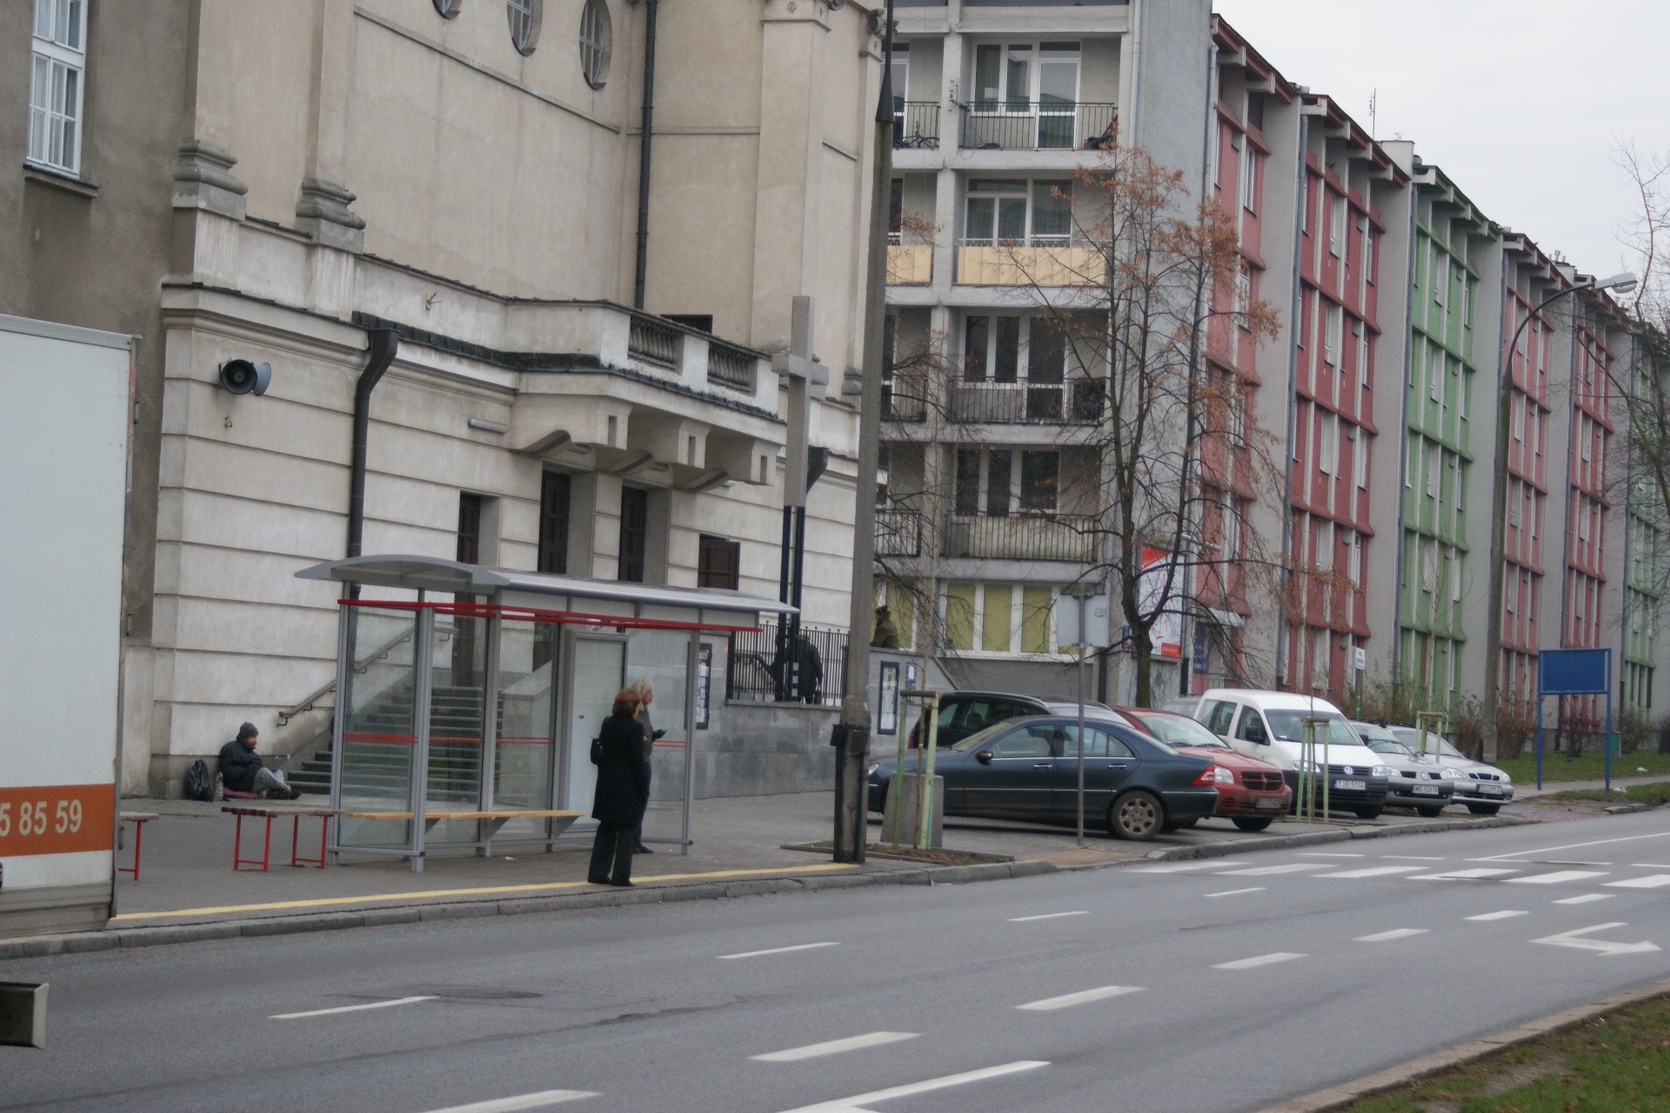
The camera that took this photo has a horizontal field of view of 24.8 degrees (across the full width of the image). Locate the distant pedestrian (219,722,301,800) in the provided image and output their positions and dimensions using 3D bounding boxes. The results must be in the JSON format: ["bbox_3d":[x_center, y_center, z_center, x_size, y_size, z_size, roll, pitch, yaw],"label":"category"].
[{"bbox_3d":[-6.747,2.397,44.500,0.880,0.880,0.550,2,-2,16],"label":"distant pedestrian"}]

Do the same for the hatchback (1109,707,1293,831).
[{"bbox_3d":[4.041,2.767,49.936,1.750,1.530,4.410,5,-3,-42],"label":"hatchback"}]

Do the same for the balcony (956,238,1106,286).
[{"bbox_3d":[4.133,-5.945,77.729,3.100,1.000,1.100,2,-2,16],"label":"balcony"}]

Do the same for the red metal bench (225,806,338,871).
[{"bbox_3d":[-4.663,2.379,32.100,0.420,0.510,1.320,2,-3,20],"label":"red metal bench"}]

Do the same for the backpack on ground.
[{"bbox_3d":[-7.282,2.567,43.500,0.240,0.460,0.320,0,-3,41],"label":"backpack on ground"}]

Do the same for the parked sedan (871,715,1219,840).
[{"bbox_3d":[2.615,2.642,45.935,4.526,1.426,1.730,2,-2,15],"label":"parked sedan"}]

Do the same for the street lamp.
[{"bbox_3d":[12.504,-0.298,65.765,2.400,9.300,0.350,2,-2,18],"label":"street lamp"}]

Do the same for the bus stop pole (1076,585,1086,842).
[{"bbox_3d":[2.900,1.929,44.800,0.070,3.029,0.070,0,-2,18],"label":"bus stop pole"}]

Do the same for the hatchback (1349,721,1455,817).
[{"bbox_3d":[8.306,3.428,61.727,1.770,1.457,4.200,4,-3,-29],"label":"hatchback"}]

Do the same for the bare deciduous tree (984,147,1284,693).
[{"bbox_3d":[5.274,-1.414,67.000,5.000,11.382,4.700,2,-2,0],"label":"bare deciduous tree"}]

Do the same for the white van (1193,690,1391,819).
[{"bbox_3d":[6.796,2.946,56.940,1.800,1.833,4.405,3,-2,-18],"label":"white van"}]

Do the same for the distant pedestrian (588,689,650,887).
[{"bbox_3d":[-1.766,1.884,31.100,0.370,1.630,0.470,5,-3,-40],"label":"distant pedestrian"}]

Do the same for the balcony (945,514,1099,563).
[{"bbox_3d":[3.969,-0.343,78.027,3.200,1.000,1.150,2,-3,16],"label":"balcony"}]

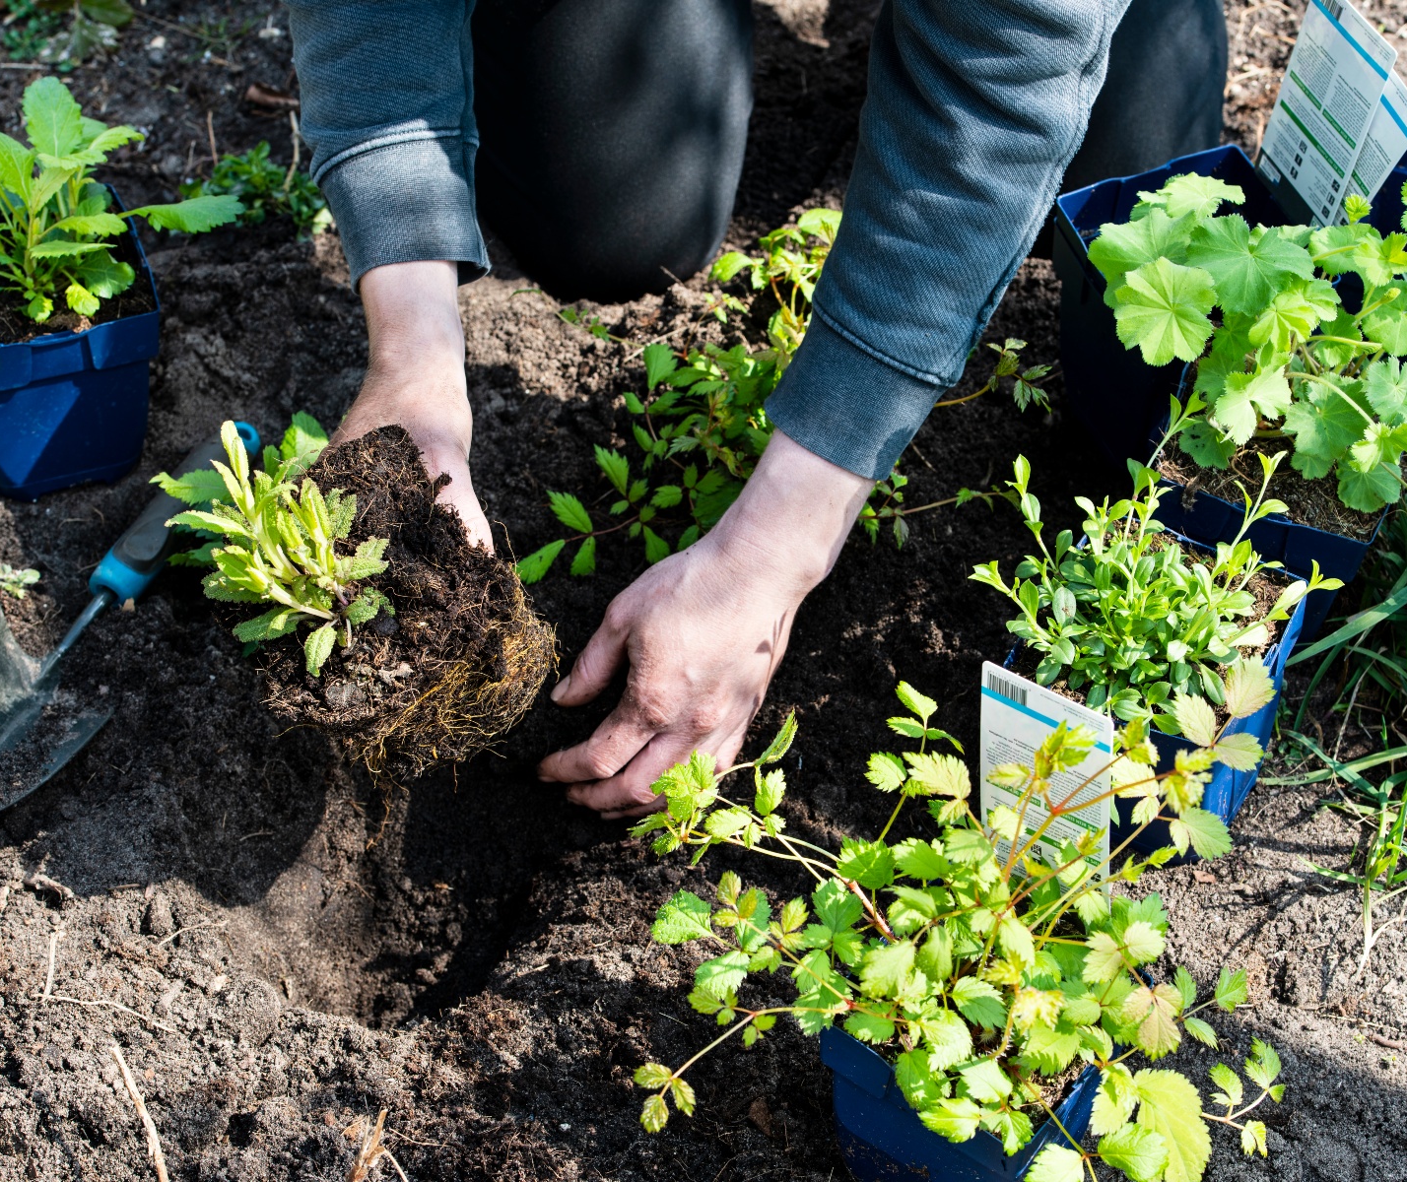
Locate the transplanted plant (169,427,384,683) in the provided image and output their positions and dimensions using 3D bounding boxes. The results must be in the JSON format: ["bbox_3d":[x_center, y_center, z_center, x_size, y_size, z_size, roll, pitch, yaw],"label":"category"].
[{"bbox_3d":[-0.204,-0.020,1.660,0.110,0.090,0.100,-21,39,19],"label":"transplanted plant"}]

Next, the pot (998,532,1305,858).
[{"bbox_3d":[0.219,0.058,1.687,0.112,0.120,0.112,20,54,21],"label":"pot"}]

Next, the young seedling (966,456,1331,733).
[{"bbox_3d":[0.212,0.000,1.621,0.155,0.082,0.120,0,47,0],"label":"young seedling"}]

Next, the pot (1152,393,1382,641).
[{"bbox_3d":[0.298,-0.036,1.764,0.112,0.120,0.112,20,50,18],"label":"pot"}]

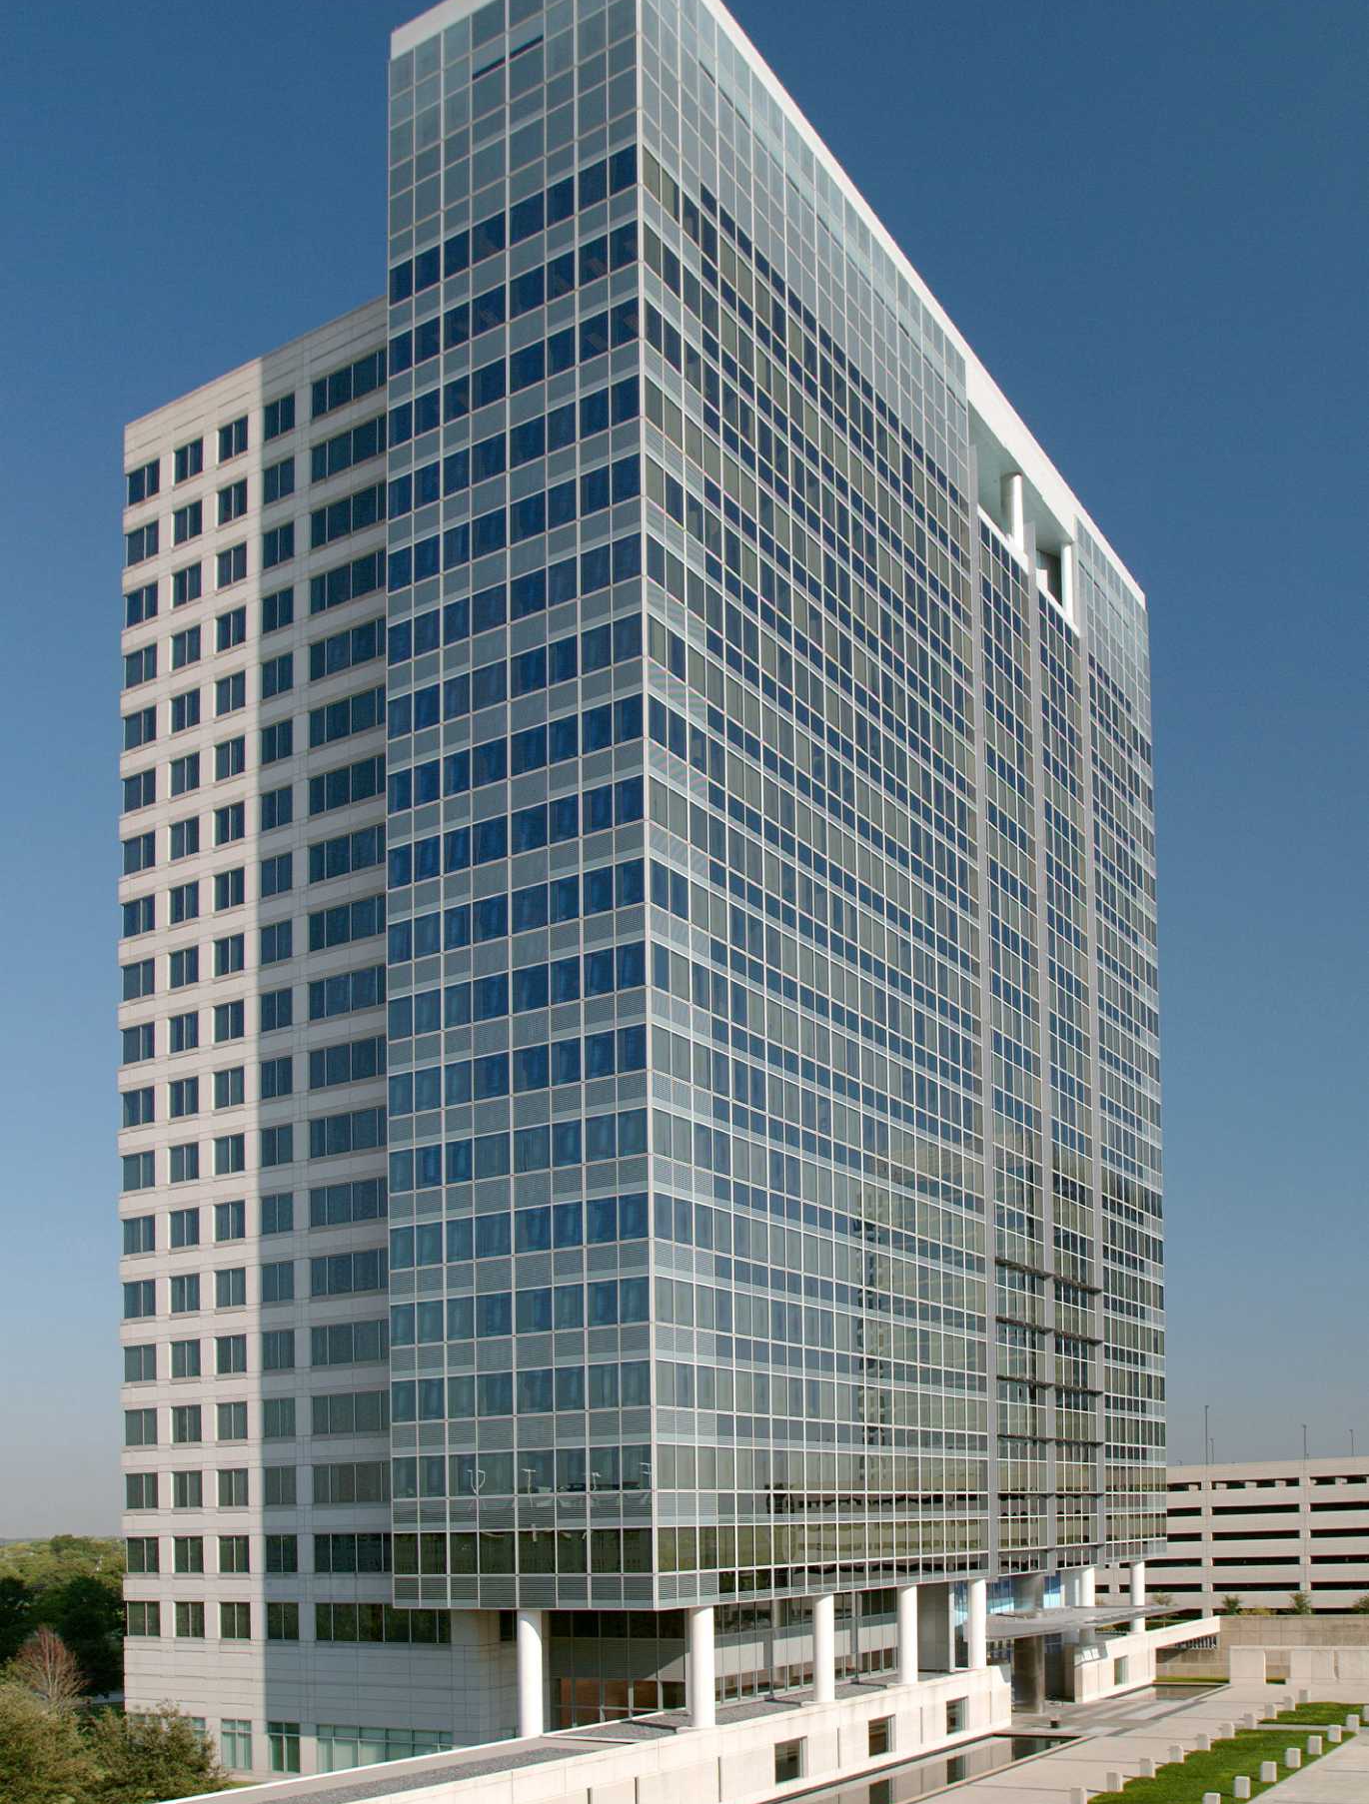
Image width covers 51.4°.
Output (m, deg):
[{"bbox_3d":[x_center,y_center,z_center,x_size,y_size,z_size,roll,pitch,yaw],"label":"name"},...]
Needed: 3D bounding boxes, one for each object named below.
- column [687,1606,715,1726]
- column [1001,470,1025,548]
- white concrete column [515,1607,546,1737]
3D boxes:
[{"bbox_3d":[0.951,38.900,72.300,1.220,6.250,1.220,-1,-3,0],"label":"column"},{"bbox_3d":[23.965,-28.516,104.000,1.550,5.900,1.550,-1,-3,0],"label":"column"},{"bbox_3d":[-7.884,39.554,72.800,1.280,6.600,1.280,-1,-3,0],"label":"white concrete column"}]

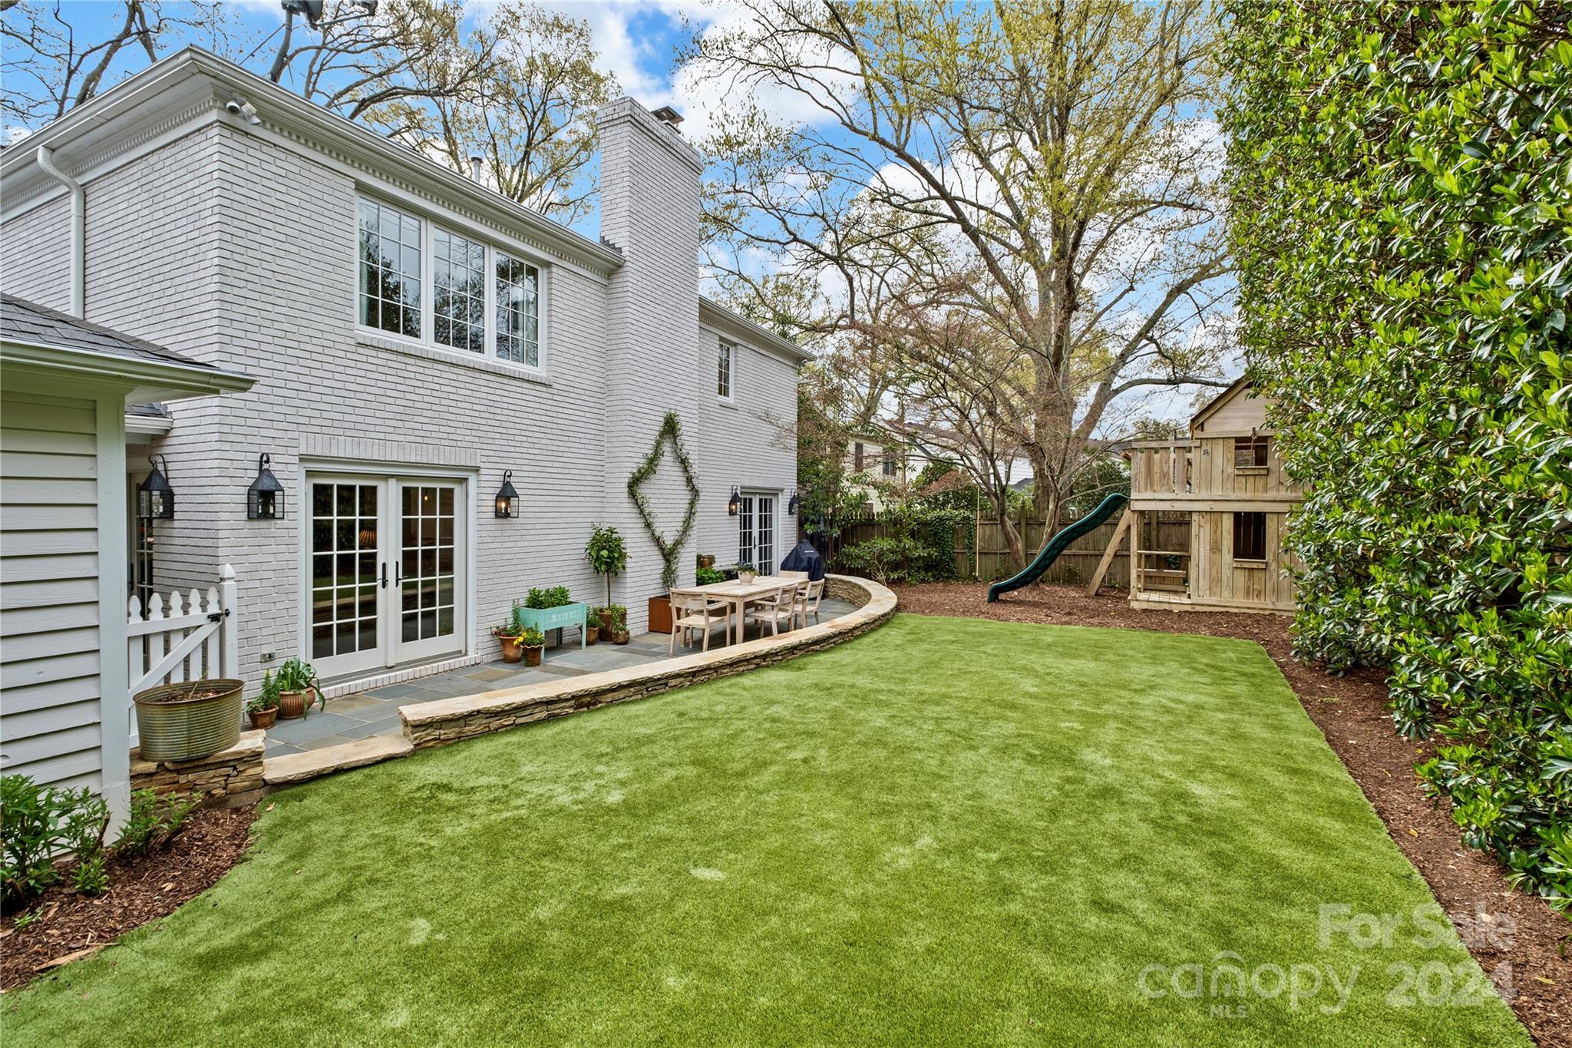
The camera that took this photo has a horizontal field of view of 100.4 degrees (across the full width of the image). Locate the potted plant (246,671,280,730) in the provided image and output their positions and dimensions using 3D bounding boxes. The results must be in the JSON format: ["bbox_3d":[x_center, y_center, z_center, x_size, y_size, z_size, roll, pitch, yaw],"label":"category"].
[{"bbox_3d":[-4.165,1.393,5.216,0.220,0.440,0.220,1,1,28],"label":"potted plant"}]

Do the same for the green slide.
[{"bbox_3d":[4.770,0.465,11.593,2.450,2.000,0.550,1,2,29],"label":"green slide"}]

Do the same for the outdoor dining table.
[{"bbox_3d":[-0.529,1.244,9.363,0.950,0.760,2.070,1,2,27],"label":"outdoor dining table"}]

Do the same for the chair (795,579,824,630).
[{"bbox_3d":[0.202,1.214,9.354,0.570,0.840,0.570,1,2,27],"label":"chair"}]

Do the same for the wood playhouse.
[{"bbox_3d":[6.568,-0.418,10.589,3.100,3.500,1.650,1,2,29],"label":"wood playhouse"}]

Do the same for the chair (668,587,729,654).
[{"bbox_3d":[-1.106,1.223,8.328,0.570,0.840,0.570,1,2,27],"label":"chair"}]

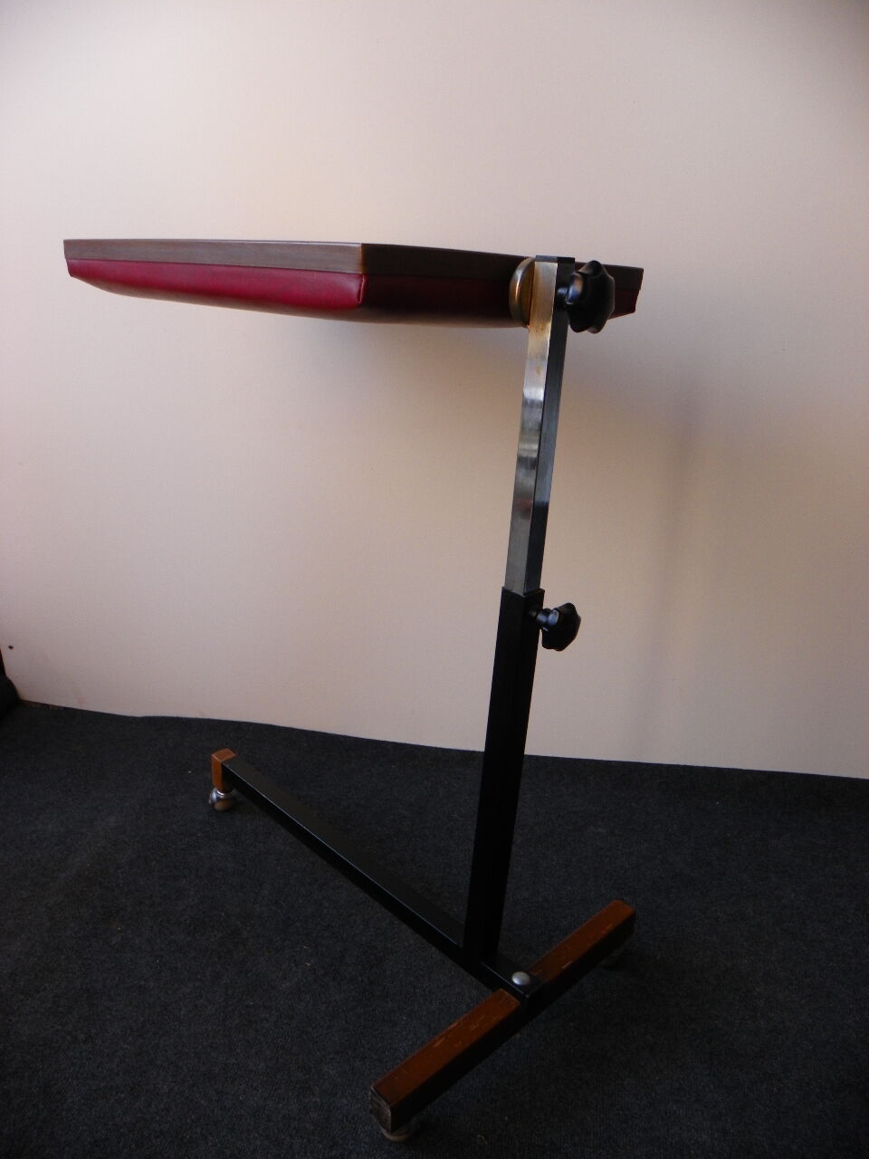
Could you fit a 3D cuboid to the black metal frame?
[{"bbox_3d":[-0.095,0.028,0.960,0.370,0.728,0.608,-15,26,-42],"label":"black metal frame"}]

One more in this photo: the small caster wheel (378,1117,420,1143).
[{"bbox_3d":[-0.031,0.488,0.787,0.037,0.035,0.037,-15,26,-42],"label":"small caster wheel"}]

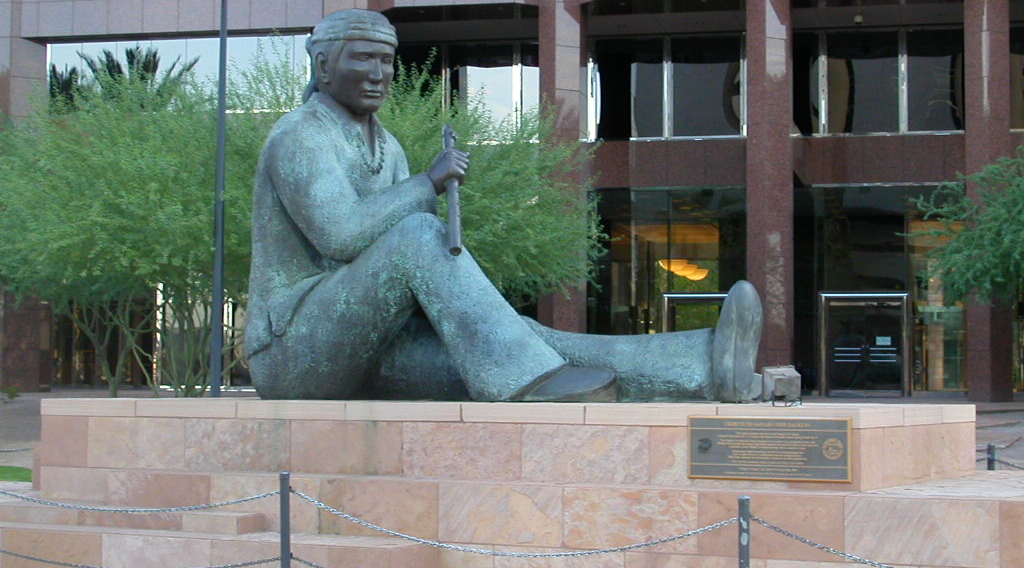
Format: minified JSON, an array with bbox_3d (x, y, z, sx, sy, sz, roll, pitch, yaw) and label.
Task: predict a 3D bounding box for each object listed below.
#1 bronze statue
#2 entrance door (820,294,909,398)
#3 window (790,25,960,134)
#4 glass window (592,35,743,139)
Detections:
[{"bbox_3d":[-0.266,-0.729,16.055,4.700,3.420,1.900,-1,-3,28],"label":"bronze statue"},{"bbox_3d":[8.373,1.435,44.950,2.139,2.471,0.200,0,-3,13],"label":"entrance door"},{"bbox_3d":[8.783,-4.840,45.246,3.991,2.551,0.150,0,-3,13],"label":"window"},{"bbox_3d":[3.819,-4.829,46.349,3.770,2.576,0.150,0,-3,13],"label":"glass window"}]

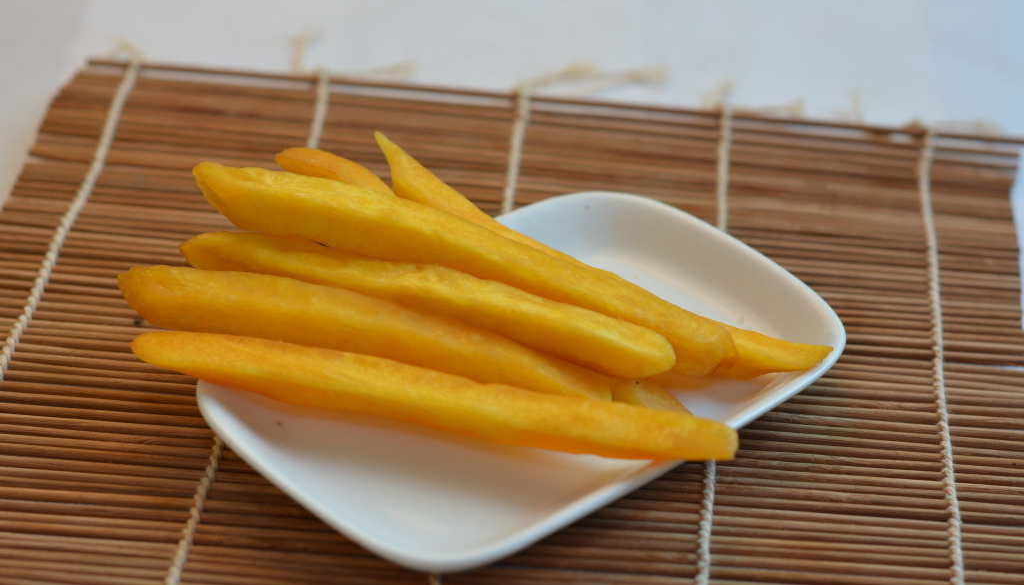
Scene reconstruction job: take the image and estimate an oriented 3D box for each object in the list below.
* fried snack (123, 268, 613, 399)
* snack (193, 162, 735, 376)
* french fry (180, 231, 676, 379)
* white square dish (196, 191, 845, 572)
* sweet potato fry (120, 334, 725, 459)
[{"bbox_3d":[-0.031,0.011,0.444,0.105,0.013,0.013,11,35,3],"label":"fried snack"},{"bbox_3d":[-0.011,-0.006,0.468,0.126,0.014,0.014,17,37,8],"label":"snack"},{"bbox_3d":[-0.018,0.002,0.451,0.107,0.012,0.012,12,36,6],"label":"french fry"},{"bbox_3d":[0.004,0.021,0.453,0.133,0.018,0.088,-26,44,-35],"label":"white square dish"},{"bbox_3d":[-0.016,0.020,0.427,0.124,0.011,0.011,9,35,7],"label":"sweet potato fry"}]

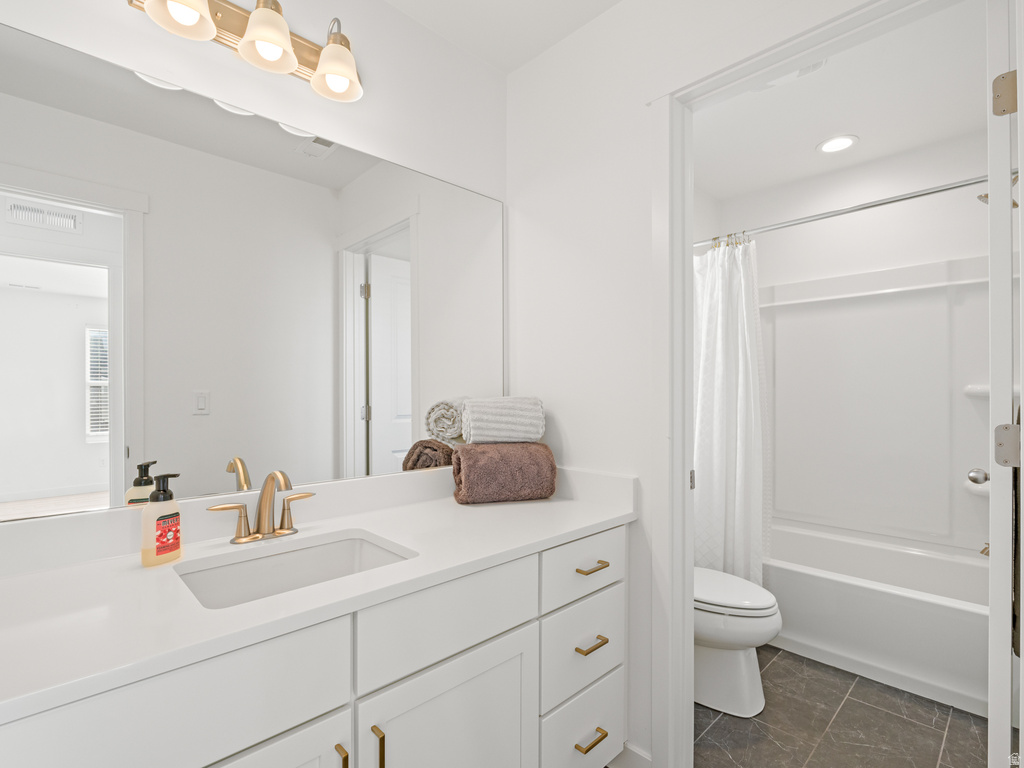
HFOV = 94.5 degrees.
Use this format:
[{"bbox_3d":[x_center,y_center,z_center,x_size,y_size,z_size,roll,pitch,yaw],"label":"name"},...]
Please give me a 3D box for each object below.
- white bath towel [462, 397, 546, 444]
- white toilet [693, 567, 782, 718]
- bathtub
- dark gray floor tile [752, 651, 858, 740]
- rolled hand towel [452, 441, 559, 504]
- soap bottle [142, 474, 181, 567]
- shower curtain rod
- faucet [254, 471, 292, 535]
[{"bbox_3d":[-0.033,0.131,1.635,0.260,0.155,0.160,0,-1,-16],"label":"white bath towel"},{"bbox_3d":[0.757,0.894,2.039,0.430,0.740,0.730,1,-1,-42],"label":"white toilet"},{"bbox_3d":[1.658,1.056,2.443,0.760,0.430,1.520,1,-1,-45],"label":"bathtub"},{"bbox_3d":[1.181,1.270,1.954,0.600,0.010,0.300,1,-1,-42],"label":"dark gray floor tile"},{"bbox_3d":[-0.031,0.296,1.590,0.310,0.175,0.200,0,-1,-16],"label":"rolled hand towel"},{"bbox_3d":[-0.731,0.282,0.995,0.060,0.182,0.070,0,-1,13],"label":"soap bottle"},{"bbox_3d":[1.398,-0.767,2.220,0.027,0.027,1.520,1,-1,-45],"label":"shower curtain rod"},{"bbox_3d":[-0.574,0.292,1.145,0.050,0.166,0.140,1,-1,-42],"label":"faucet"}]

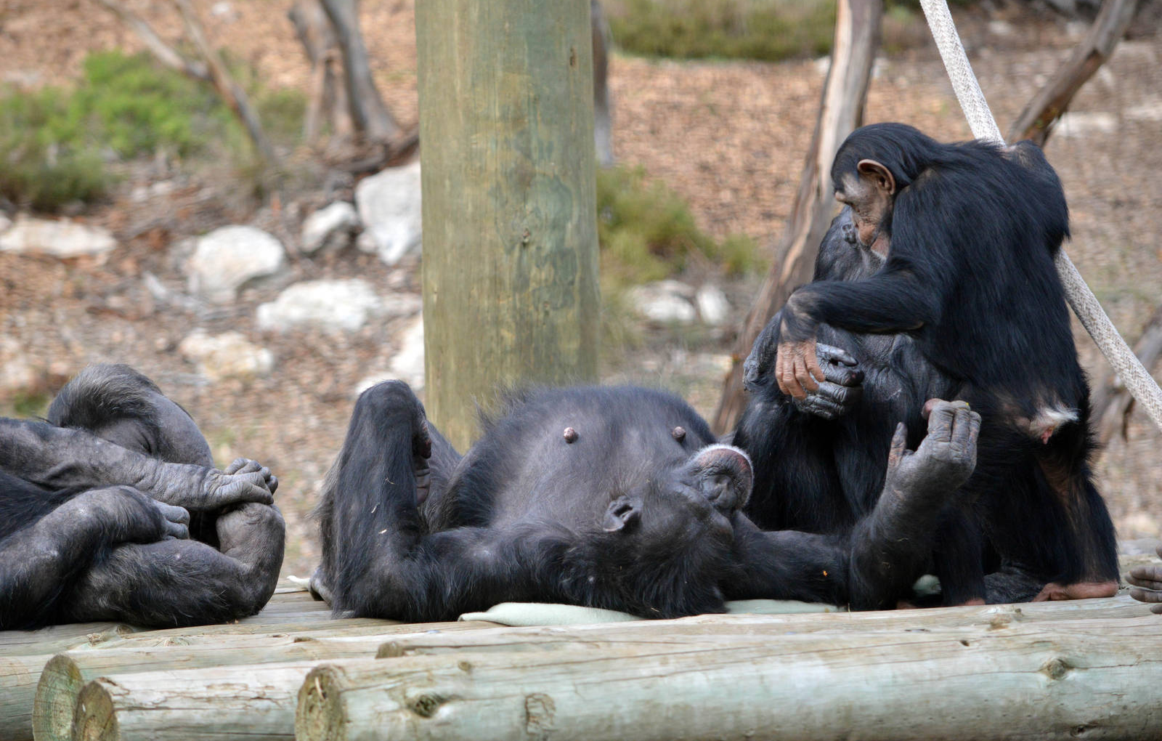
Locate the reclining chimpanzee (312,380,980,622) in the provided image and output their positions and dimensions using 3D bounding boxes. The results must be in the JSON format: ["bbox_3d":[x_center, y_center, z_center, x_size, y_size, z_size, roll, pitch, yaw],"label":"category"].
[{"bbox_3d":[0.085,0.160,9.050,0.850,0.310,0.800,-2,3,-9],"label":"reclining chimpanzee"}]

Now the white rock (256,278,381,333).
[{"bbox_3d":[-0.661,-0.165,16.400,0.310,0.130,0.220,-1,3,0],"label":"white rock"}]

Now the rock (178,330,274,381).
[{"bbox_3d":[-0.872,-0.038,16.000,0.230,0.122,0.180,-1,3,0],"label":"rock"}]

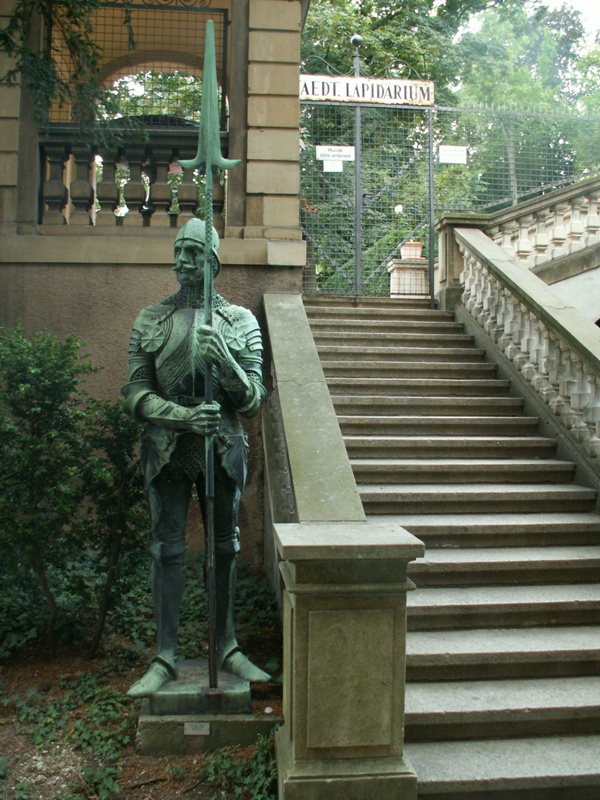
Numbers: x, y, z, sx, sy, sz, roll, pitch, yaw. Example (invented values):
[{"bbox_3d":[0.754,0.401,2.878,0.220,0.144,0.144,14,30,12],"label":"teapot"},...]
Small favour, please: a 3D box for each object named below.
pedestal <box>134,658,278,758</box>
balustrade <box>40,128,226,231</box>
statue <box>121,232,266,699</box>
[{"bbox_3d":[-0.394,1.399,3.732,0.642,0.258,0.505,1,1,-3],"label":"pedestal"},{"bbox_3d":[-1.251,-1.645,6.080,1.380,0.760,0.240,1,1,-5],"label":"balustrade"},{"bbox_3d":[-0.471,0.213,3.723,0.671,2.119,0.486,1,1,-5],"label":"statue"}]

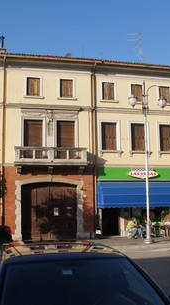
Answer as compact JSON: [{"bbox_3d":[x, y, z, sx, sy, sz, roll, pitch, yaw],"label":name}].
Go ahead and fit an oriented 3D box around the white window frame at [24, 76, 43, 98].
[{"bbox_3d":[-2.975,-3.774,19.908,1.085,1.341,0.160,1,-9,-10],"label":"white window frame"}]

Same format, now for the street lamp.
[{"bbox_3d":[3.389,0.370,17.735,2.153,8.455,0.600,1,-9,-11],"label":"street lamp"}]

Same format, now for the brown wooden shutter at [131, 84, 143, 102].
[{"bbox_3d":[3.160,-3.554,20.932,0.788,1.163,0.080,1,-8,-12],"label":"brown wooden shutter"}]

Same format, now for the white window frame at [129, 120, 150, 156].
[{"bbox_3d":[3.241,-0.850,20.461,1.243,2.063,0.220,1,-8,-12],"label":"white window frame"}]

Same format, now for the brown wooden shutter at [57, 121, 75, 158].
[{"bbox_3d":[-1.106,-0.738,19.947,1.036,2.220,0.090,1,-9,-10],"label":"brown wooden shutter"}]

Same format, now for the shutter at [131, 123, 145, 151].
[{"bbox_3d":[3.176,-0.909,20.579,0.906,1.675,0.080,1,-8,-12],"label":"shutter"}]

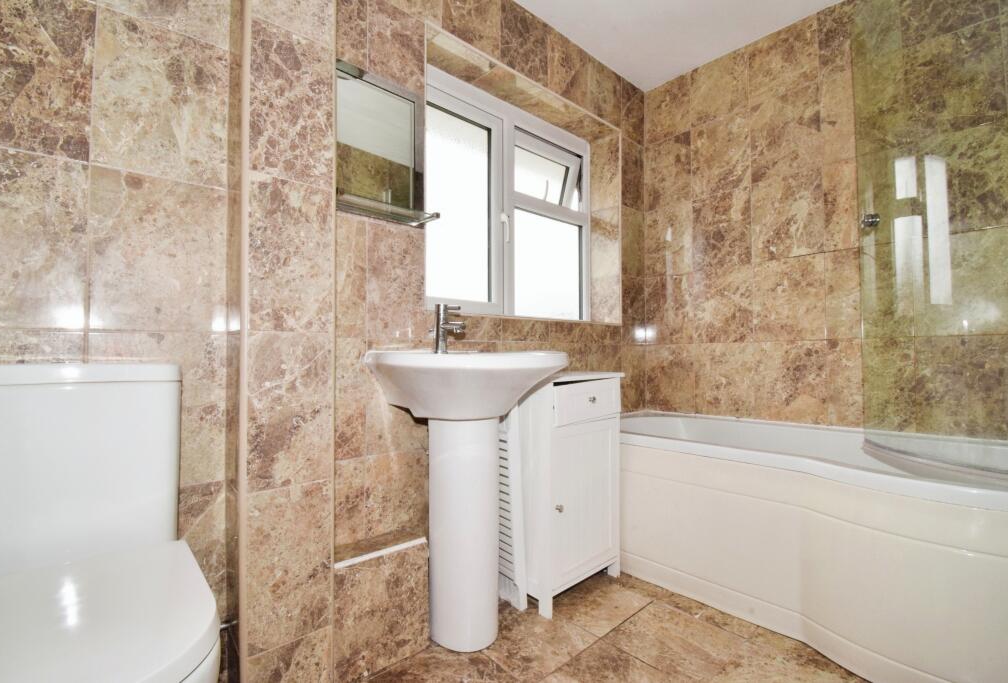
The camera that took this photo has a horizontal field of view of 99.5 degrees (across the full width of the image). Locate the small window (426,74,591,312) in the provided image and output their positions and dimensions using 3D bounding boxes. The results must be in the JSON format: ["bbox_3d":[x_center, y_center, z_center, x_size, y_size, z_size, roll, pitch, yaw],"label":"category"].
[{"bbox_3d":[0.013,-0.585,1.956,1.122,0.989,0.090,1,-2,-40],"label":"small window"}]

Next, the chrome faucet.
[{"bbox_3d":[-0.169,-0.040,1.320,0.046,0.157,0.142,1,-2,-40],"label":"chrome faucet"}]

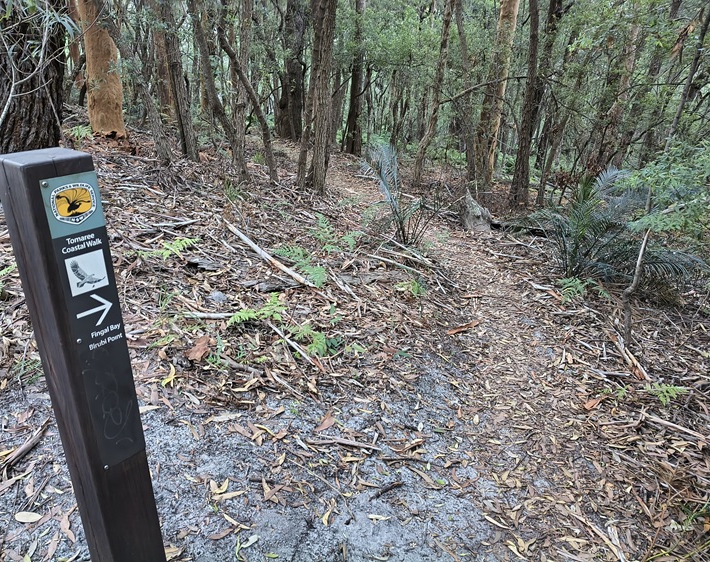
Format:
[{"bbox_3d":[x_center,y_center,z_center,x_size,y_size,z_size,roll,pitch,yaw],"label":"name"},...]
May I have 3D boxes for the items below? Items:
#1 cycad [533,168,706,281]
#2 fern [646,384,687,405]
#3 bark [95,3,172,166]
[{"bbox_3d":[2.039,-0.494,4.400,1.200,0.800,1.050,9,23,24],"label":"cycad"},{"bbox_3d":[1.472,0.531,2.650,0.190,0.080,0.150,12,24,30],"label":"fern"},{"bbox_3d":[-2.776,-2.469,7.100,0.750,1.900,0.420,-9,22,-19],"label":"bark"}]

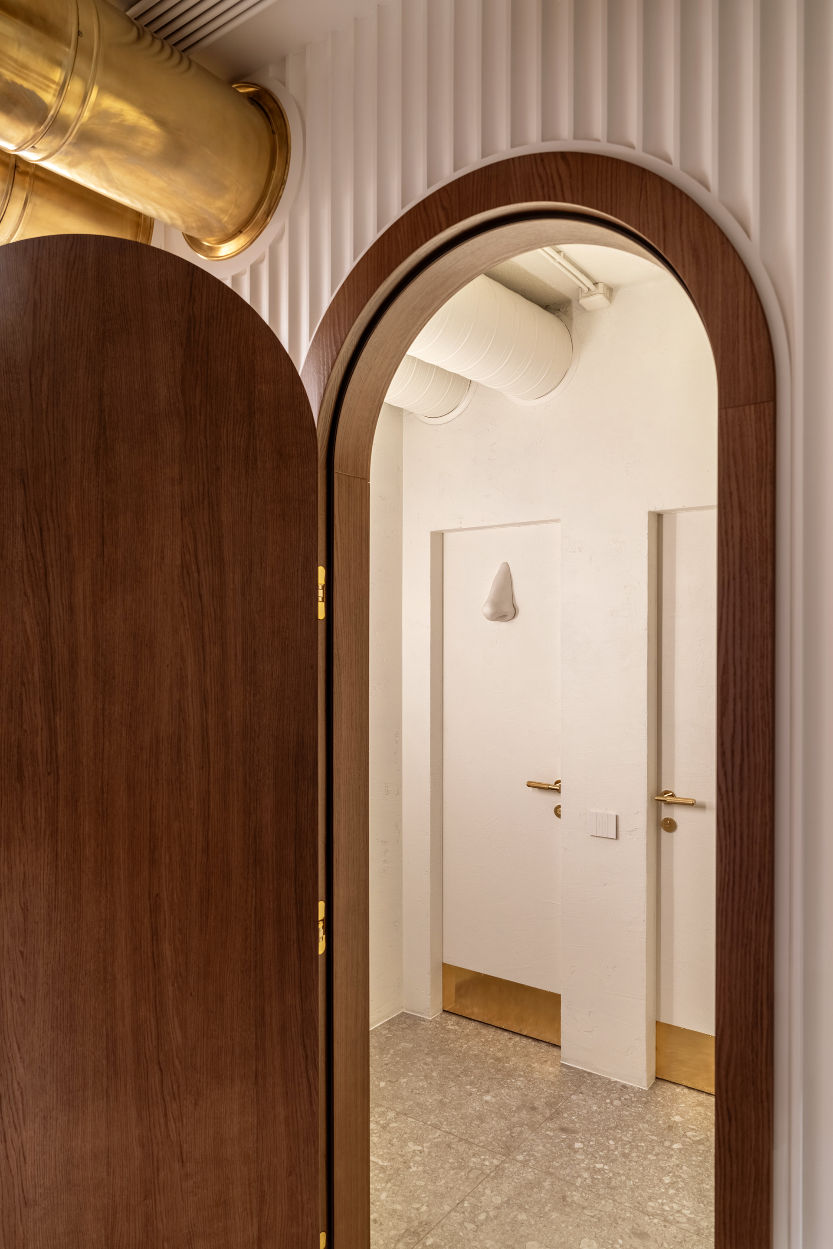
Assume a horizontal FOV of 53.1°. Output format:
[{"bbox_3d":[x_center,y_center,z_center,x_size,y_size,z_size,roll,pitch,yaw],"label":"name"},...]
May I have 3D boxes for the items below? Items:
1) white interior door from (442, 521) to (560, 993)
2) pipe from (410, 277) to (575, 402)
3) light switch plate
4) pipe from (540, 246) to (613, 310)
[{"bbox_3d":[0.362,0.604,3.283,0.590,1.950,0.045,0,-1,35],"label":"white interior door"},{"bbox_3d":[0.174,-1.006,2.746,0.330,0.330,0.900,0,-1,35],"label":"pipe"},{"bbox_3d":[0.657,0.707,2.929,0.094,0.084,0.012,0,-1,35],"label":"light switch plate"},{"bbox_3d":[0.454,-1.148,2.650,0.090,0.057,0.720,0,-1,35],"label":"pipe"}]

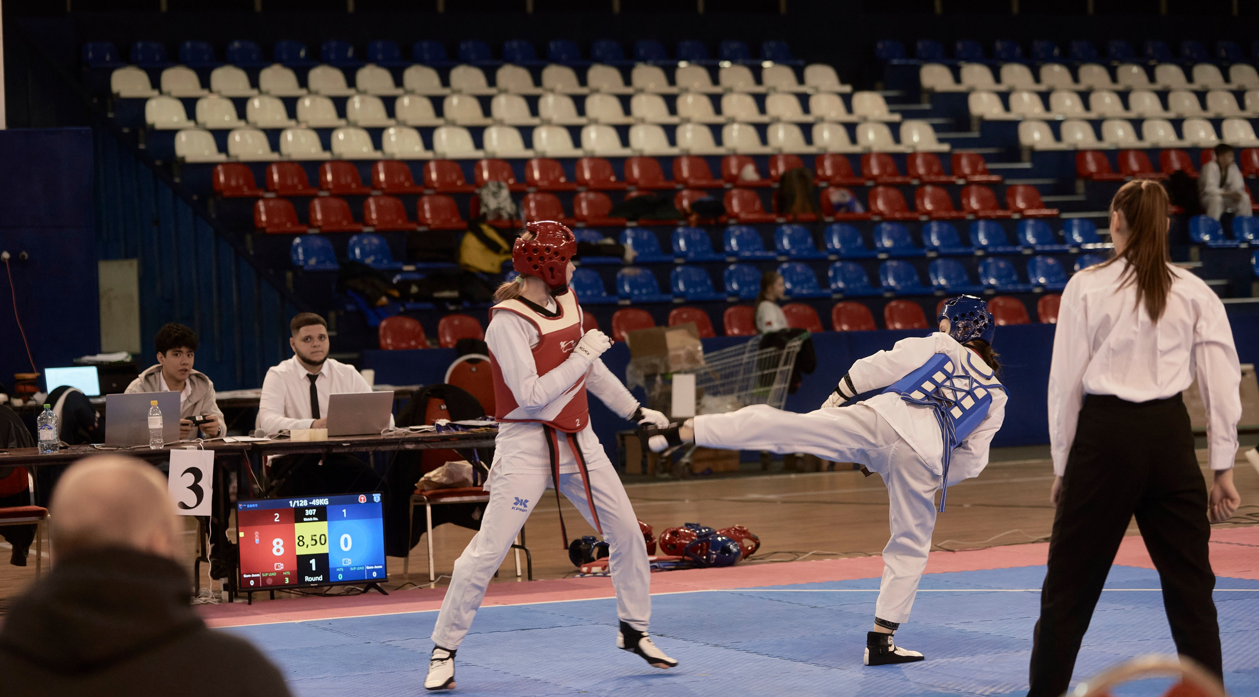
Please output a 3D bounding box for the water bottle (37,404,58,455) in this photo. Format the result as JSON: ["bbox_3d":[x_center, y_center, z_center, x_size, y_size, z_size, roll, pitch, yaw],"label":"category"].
[{"bbox_3d":[-2.630,0.364,15.800,0.088,0.222,0.088,-2,2,-25],"label":"water bottle"}]

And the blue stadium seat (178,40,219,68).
[{"bbox_3d":[-3.968,-2.731,32.443,0.370,0.277,0.350,-2,2,-25],"label":"blue stadium seat"}]

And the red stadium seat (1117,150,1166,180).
[{"bbox_3d":[4.709,-1.681,32.034,0.360,0.285,0.375,-2,2,-25],"label":"red stadium seat"}]

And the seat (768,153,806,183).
[{"bbox_3d":[1.433,-1.558,30.471,0.360,0.285,0.375,-2,2,-25],"label":"seat"}]

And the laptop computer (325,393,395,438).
[{"bbox_3d":[-1.306,0.304,16.503,0.325,0.215,0.270,-2,2,-26],"label":"laptop computer"}]

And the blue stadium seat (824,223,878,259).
[{"bbox_3d":[1.876,-0.920,29.528,0.410,0.300,0.340,-2,1,-26],"label":"blue stadium seat"}]

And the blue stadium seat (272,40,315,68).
[{"bbox_3d":[-3.156,-2.813,33.349,0.410,0.300,0.340,-2,1,-26],"label":"blue stadium seat"}]

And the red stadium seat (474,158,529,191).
[{"bbox_3d":[-1.103,-1.474,29.716,0.420,0.300,0.380,-2,2,-26],"label":"red stadium seat"}]

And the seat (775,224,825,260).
[{"bbox_3d":[1.411,-0.882,28.929,0.370,0.290,0.345,-2,2,-25],"label":"seat"}]

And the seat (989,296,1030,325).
[{"bbox_3d":[3.081,-0.282,27.677,0.370,0.290,0.345,-2,2,-25],"label":"seat"}]

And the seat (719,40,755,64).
[{"bbox_3d":[1.102,-2.887,34.322,0.360,0.285,0.375,-2,2,-25],"label":"seat"}]

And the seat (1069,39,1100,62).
[{"bbox_3d":[4.986,-3.193,37.682,0.405,0.295,0.360,-2,2,-27],"label":"seat"}]

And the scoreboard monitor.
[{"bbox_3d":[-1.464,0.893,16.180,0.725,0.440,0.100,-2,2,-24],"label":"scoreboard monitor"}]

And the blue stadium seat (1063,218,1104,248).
[{"bbox_3d":[4.125,-1.041,31.469,0.405,0.295,0.350,-2,2,-26],"label":"blue stadium seat"}]

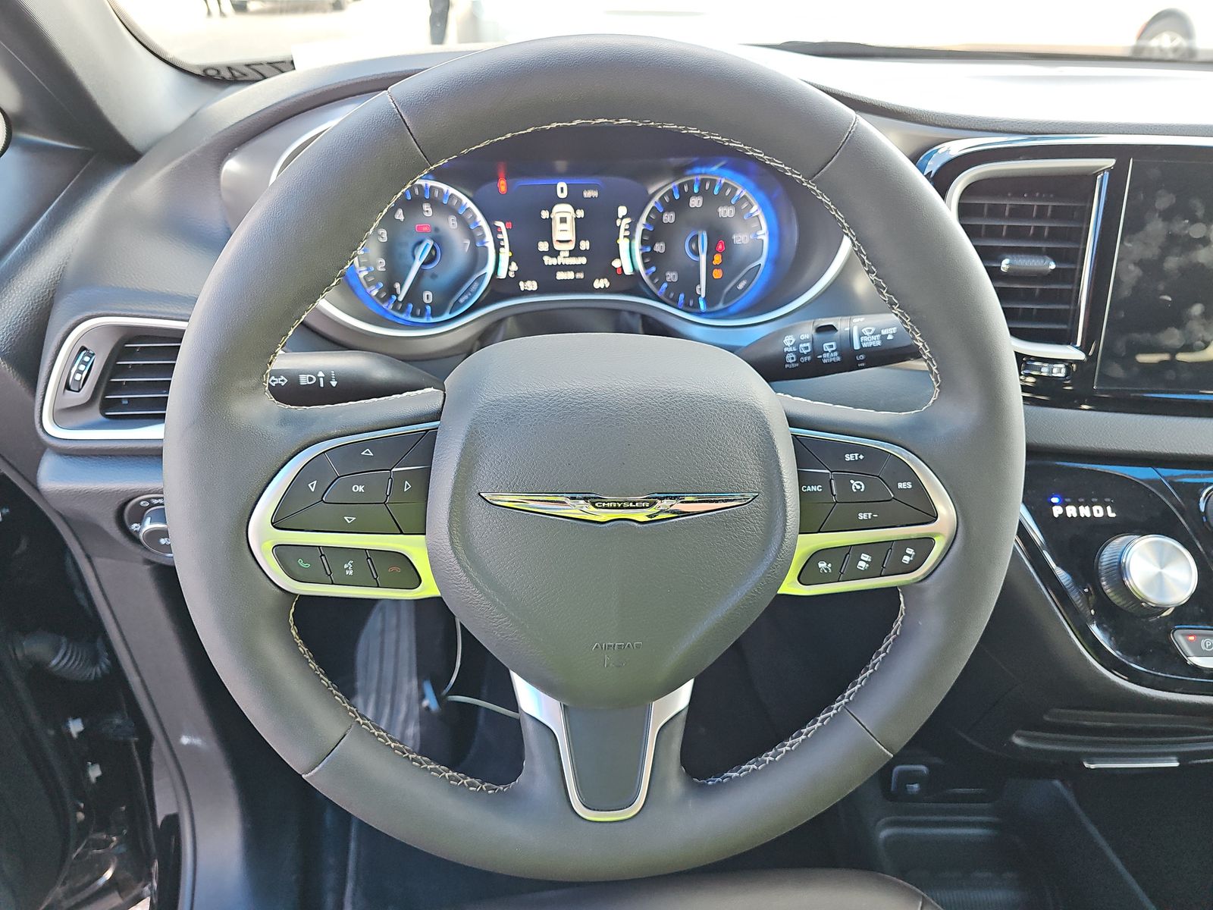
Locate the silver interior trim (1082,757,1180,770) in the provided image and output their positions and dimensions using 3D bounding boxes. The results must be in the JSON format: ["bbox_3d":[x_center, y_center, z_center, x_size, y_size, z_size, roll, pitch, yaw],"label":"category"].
[{"bbox_3d":[0.400,0.235,0.615,0.080,0.009,0.012,-1,32,-7],"label":"silver interior trim"}]

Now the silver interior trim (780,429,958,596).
[{"bbox_3d":[0.122,0.027,0.378,0.082,0.078,0.022,0,11,-7],"label":"silver interior trim"}]

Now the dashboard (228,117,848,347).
[{"bbox_3d":[-0.040,-0.162,0.570,0.435,0.165,0.100,0,12,-7],"label":"dashboard"}]

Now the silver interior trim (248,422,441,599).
[{"bbox_3d":[-0.113,0.024,0.350,0.082,0.078,0.022,0,11,-7],"label":"silver interior trim"}]

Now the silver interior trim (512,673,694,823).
[{"bbox_3d":[-0.001,0.138,0.389,0.088,0.080,0.022,0,11,-7],"label":"silver interior trim"}]

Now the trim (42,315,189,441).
[{"bbox_3d":[-0.294,-0.049,0.518,0.125,0.079,0.032,-1,12,-14],"label":"trim"}]

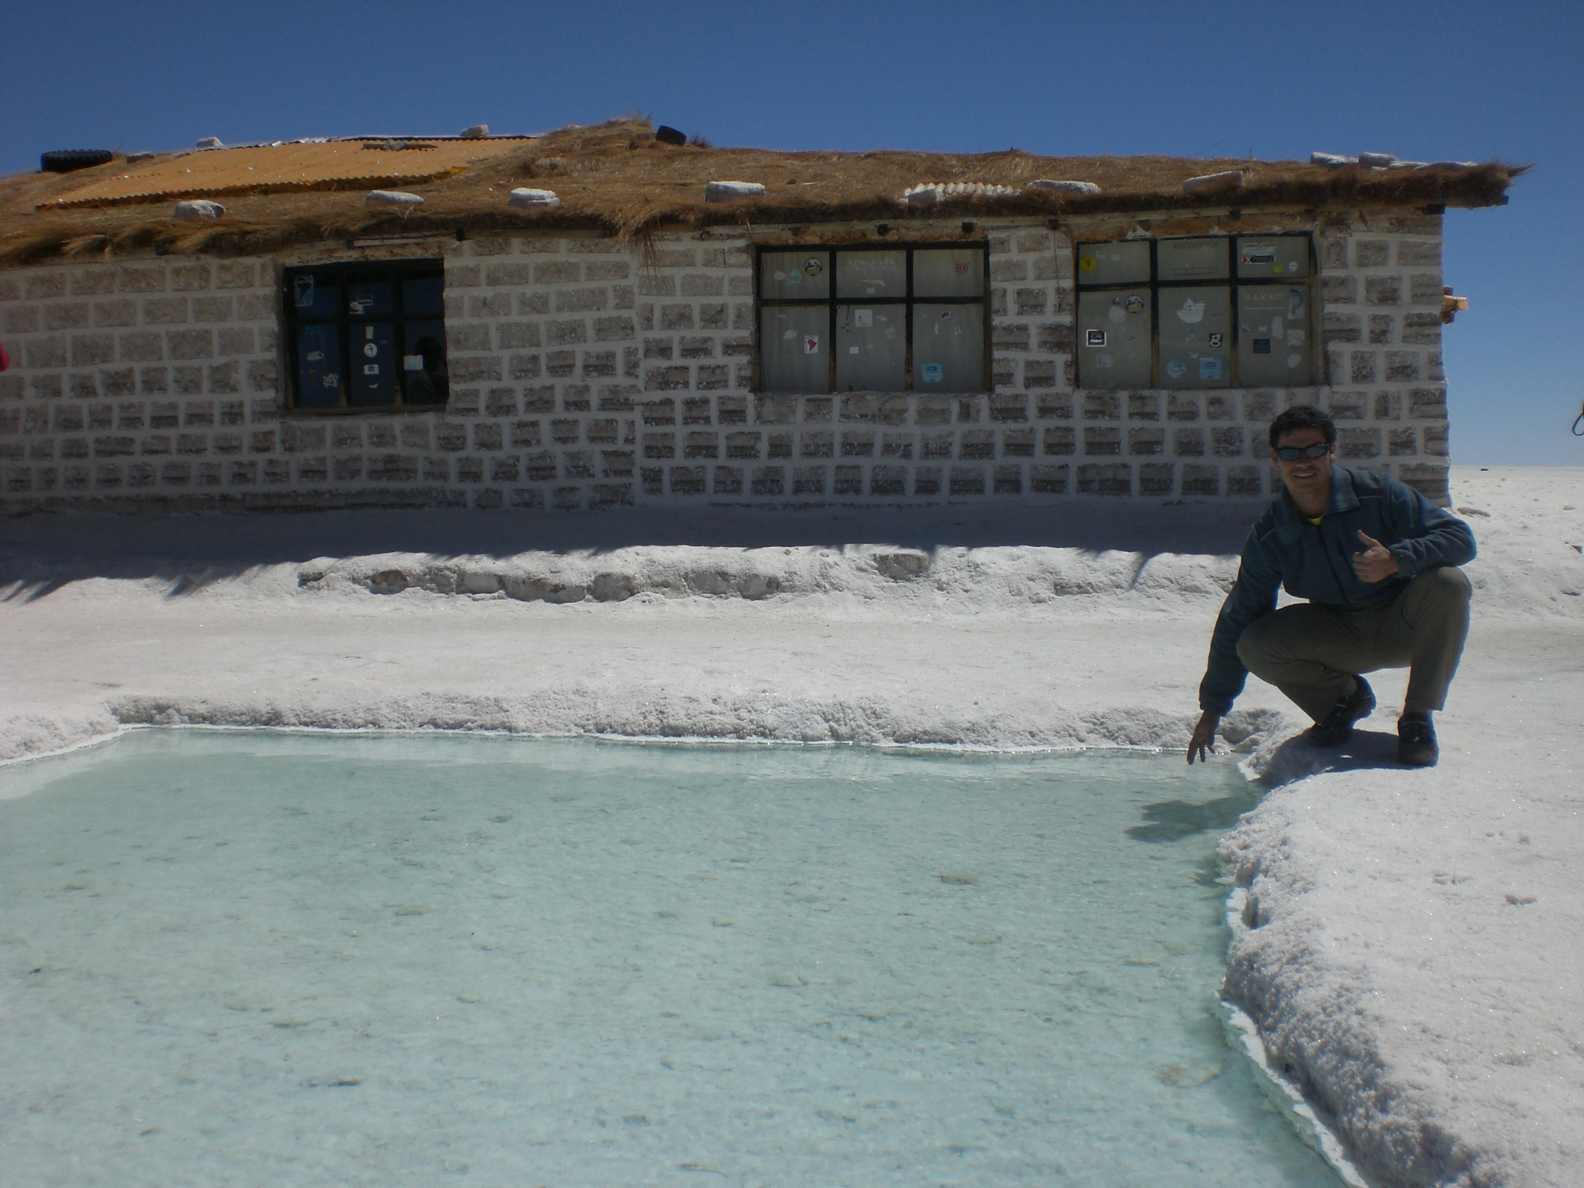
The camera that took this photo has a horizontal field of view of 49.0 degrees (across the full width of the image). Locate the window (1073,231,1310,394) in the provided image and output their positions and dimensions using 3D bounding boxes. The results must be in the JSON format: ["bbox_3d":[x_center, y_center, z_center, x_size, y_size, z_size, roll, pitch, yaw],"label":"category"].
[{"bbox_3d":[2.933,-2.057,12.750,1.740,1.120,0.100,1,4,13],"label":"window"}]

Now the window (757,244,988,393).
[{"bbox_3d":[0.608,-2.073,13.200,1.780,1.120,0.100,1,4,13],"label":"window"}]

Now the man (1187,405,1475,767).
[{"bbox_3d":[1.494,-0.030,4.800,0.770,0.970,0.690,2,4,20],"label":"man"}]

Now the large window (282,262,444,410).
[{"bbox_3d":[-3.408,-2.050,13.900,1.460,1.170,0.100,1,4,16],"label":"large window"}]

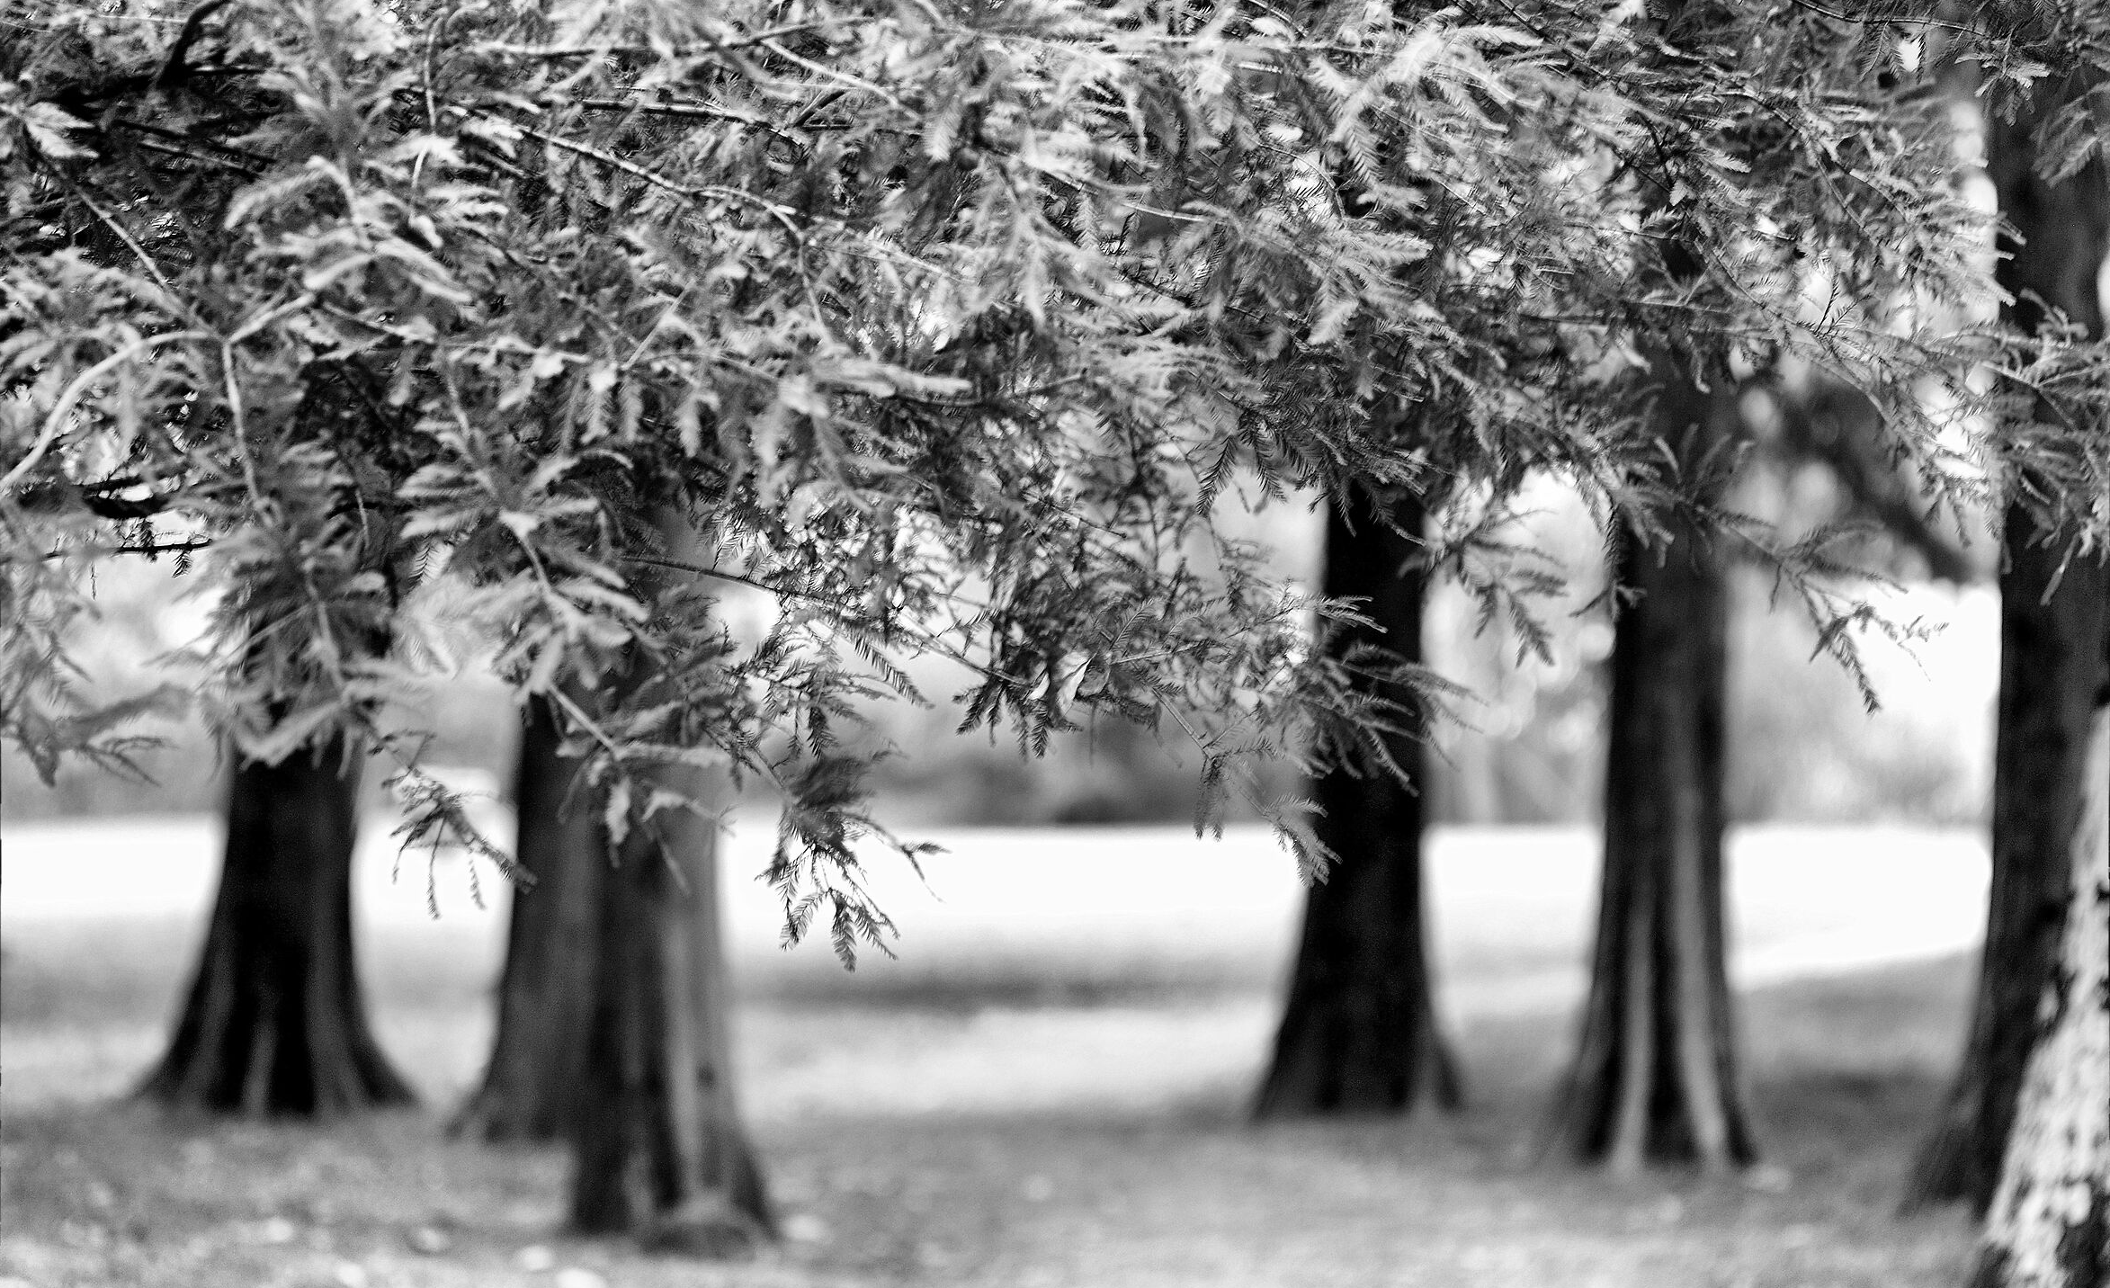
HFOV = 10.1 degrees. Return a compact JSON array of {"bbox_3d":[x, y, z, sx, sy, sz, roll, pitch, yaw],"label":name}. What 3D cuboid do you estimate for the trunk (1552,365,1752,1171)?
[{"bbox_3d":[1.804,0.375,36.000,0.607,2.480,0.588,0,0,0],"label":"trunk"}]

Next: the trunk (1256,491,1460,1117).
[{"bbox_3d":[1.017,0.535,40.000,0.691,2.143,0.670,0,0,0],"label":"trunk"}]

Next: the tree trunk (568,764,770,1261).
[{"bbox_3d":[-1.017,0.961,31.500,0.549,1.324,0.532,0,0,0],"label":"tree trunk"}]

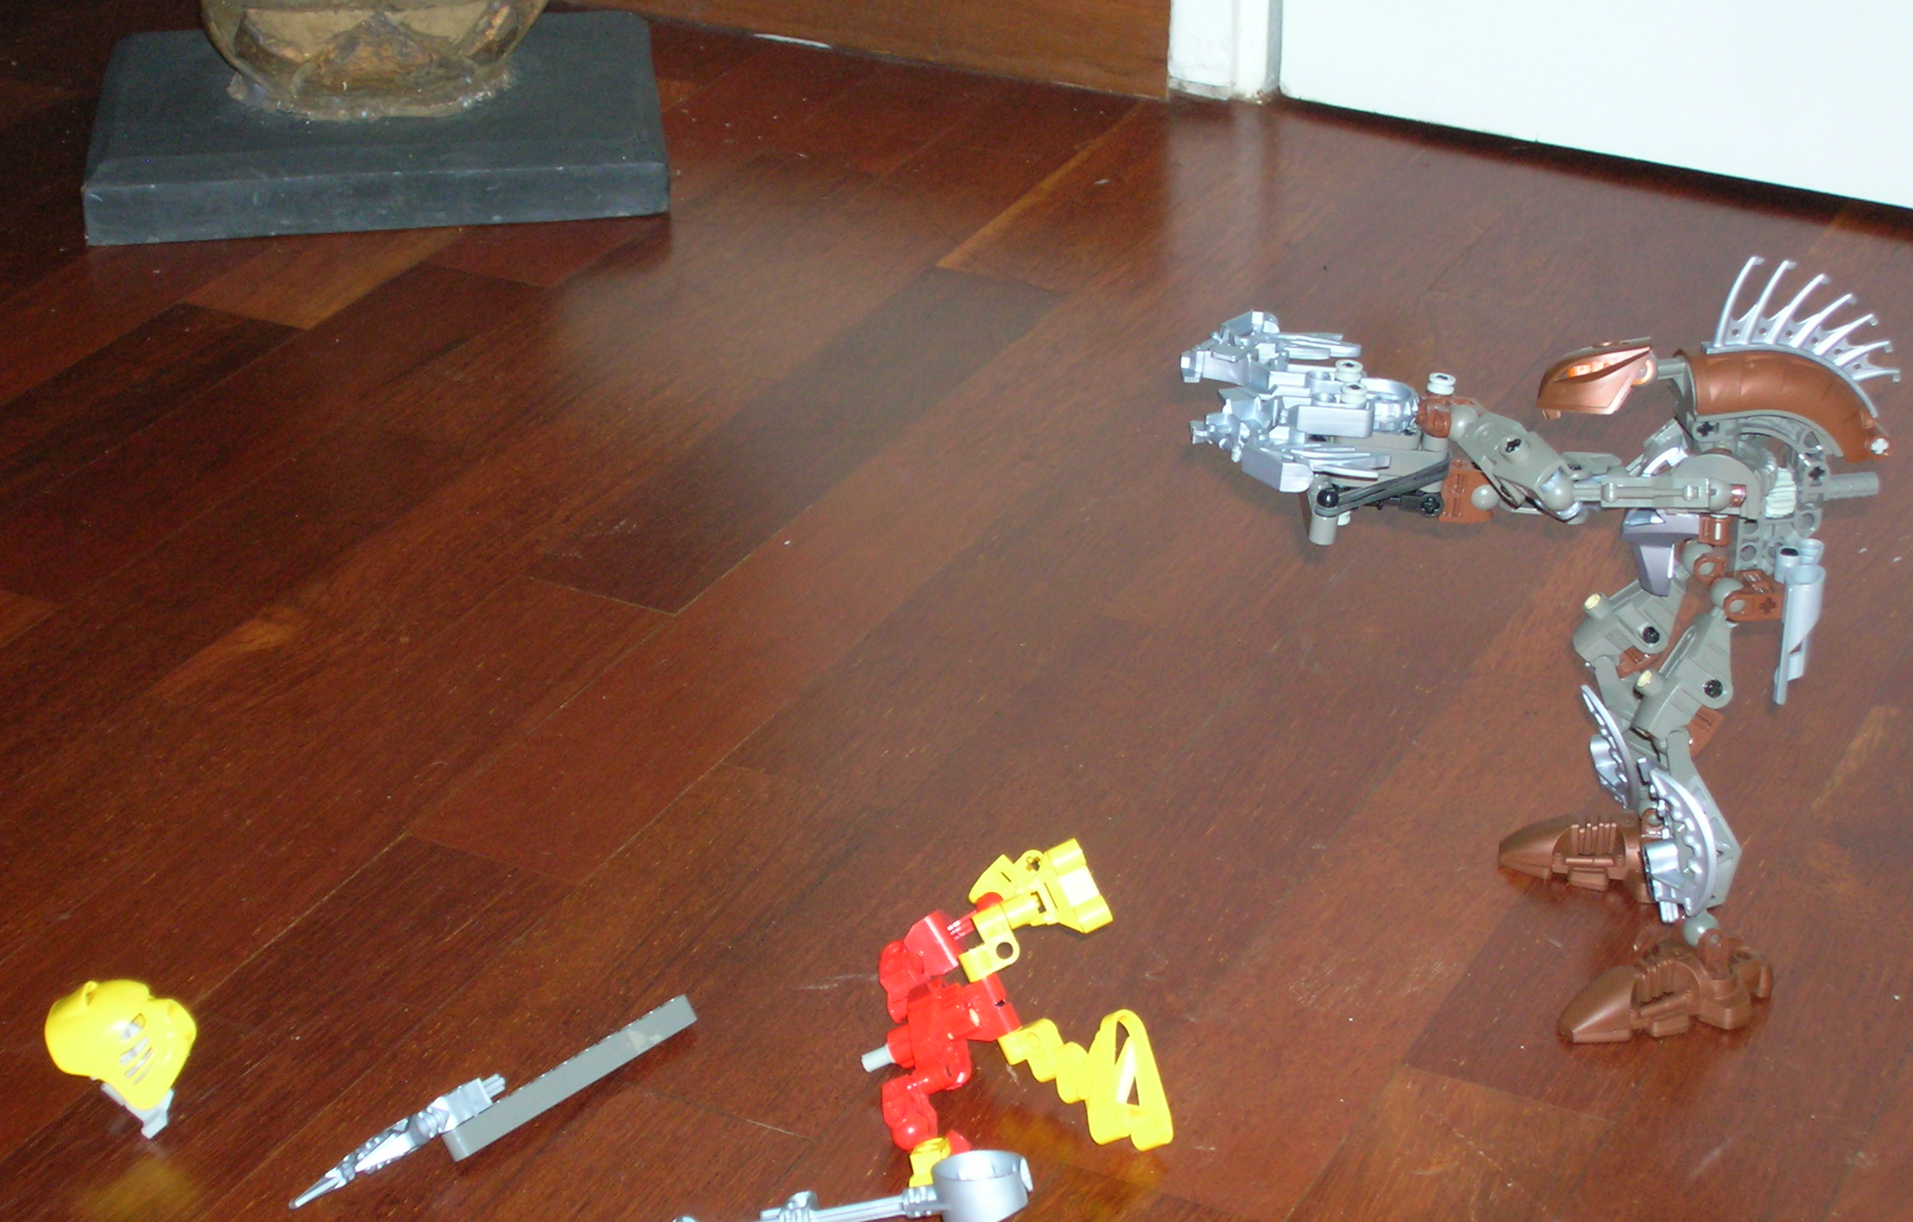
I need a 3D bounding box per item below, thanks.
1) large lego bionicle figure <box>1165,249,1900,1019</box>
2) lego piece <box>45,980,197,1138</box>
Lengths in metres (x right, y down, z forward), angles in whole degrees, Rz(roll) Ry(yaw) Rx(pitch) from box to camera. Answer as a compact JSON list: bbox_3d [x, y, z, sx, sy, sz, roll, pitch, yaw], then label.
[{"bbox_3d":[0.156,-0.002,1.067,0.190,0.207,0.120,1,28,2],"label":"large lego bionicle figure"},{"bbox_3d":[-0.220,0.116,1.020,0.037,0.040,0.033,14,31,25],"label":"lego piece"}]

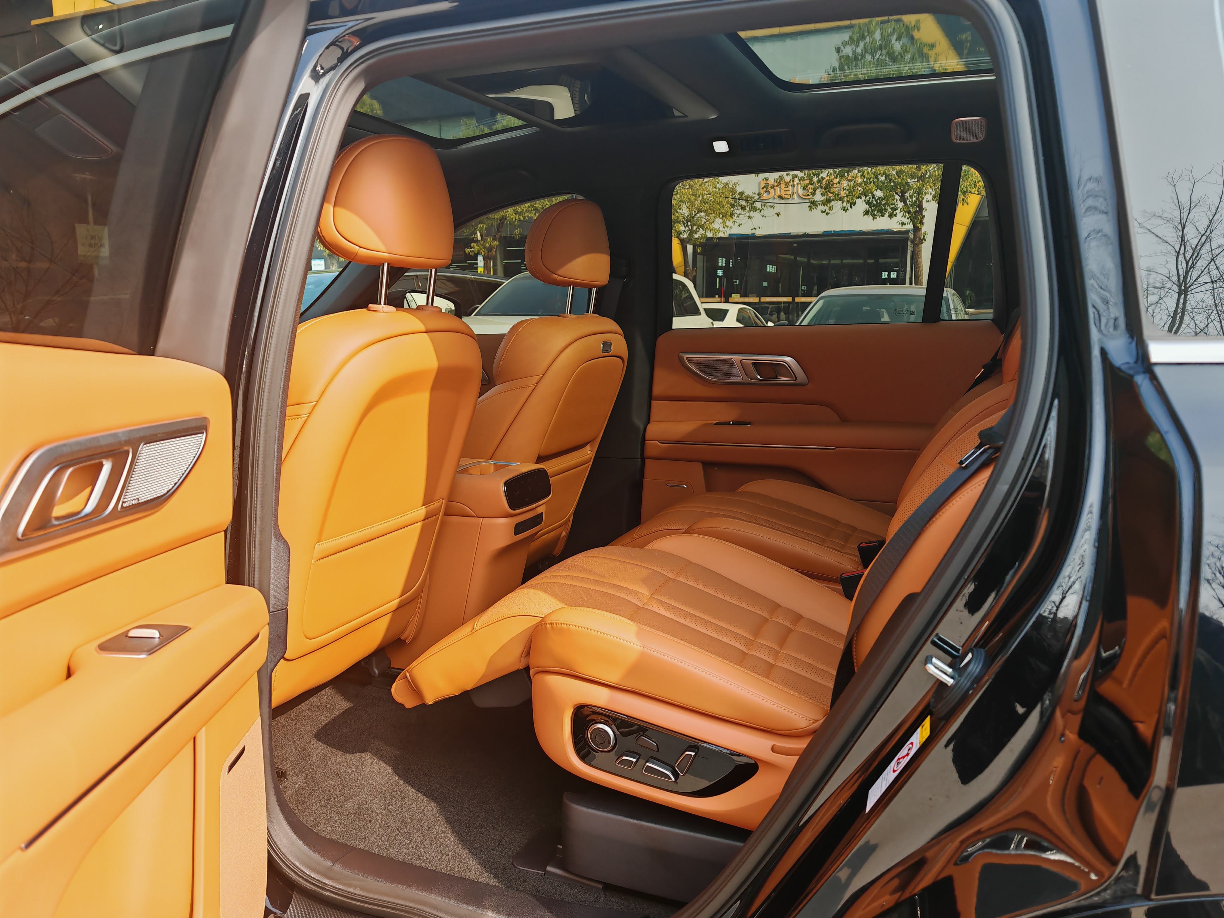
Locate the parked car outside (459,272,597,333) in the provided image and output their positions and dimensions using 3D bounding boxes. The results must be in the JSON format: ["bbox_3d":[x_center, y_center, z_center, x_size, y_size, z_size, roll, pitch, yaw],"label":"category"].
[{"bbox_3d":[-0.274,-1.164,9.659,1.840,1.570,4.600,4,10,21],"label":"parked car outside"}]

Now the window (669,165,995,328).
[{"bbox_3d":[0.533,-0.525,2.454,0.840,0.391,0.060,4,23,22],"label":"window"}]

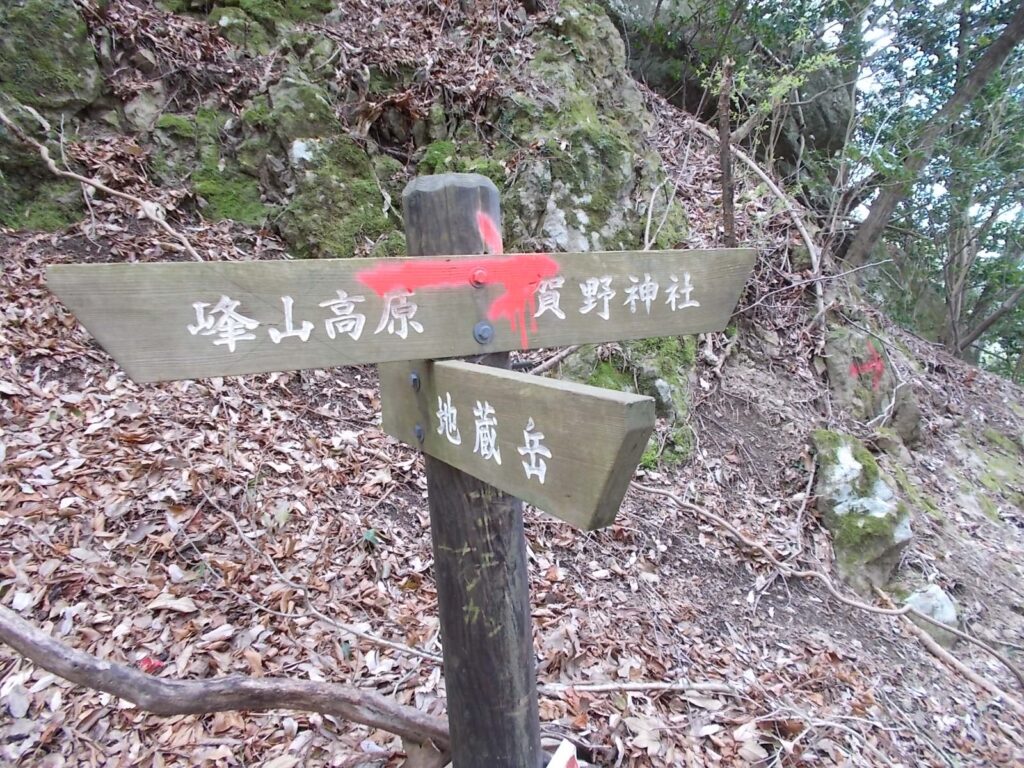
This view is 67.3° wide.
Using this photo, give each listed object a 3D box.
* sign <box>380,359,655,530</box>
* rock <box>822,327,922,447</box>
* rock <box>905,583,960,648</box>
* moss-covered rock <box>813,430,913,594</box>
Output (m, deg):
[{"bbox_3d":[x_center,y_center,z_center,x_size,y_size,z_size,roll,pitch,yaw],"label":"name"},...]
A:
[{"bbox_3d":[-0.035,0.042,0.874,0.030,0.125,0.581,-11,12,-28],"label":"sign"},{"bbox_3d":[1.547,0.011,3.300,0.390,0.490,0.340,0,8,25],"label":"rock"},{"bbox_3d":[1.282,0.710,2.350,0.160,0.180,0.160,0,8,29],"label":"rock"},{"bbox_3d":[1.185,0.434,2.600,0.320,0.510,0.330,0,8,24],"label":"moss-covered rock"}]

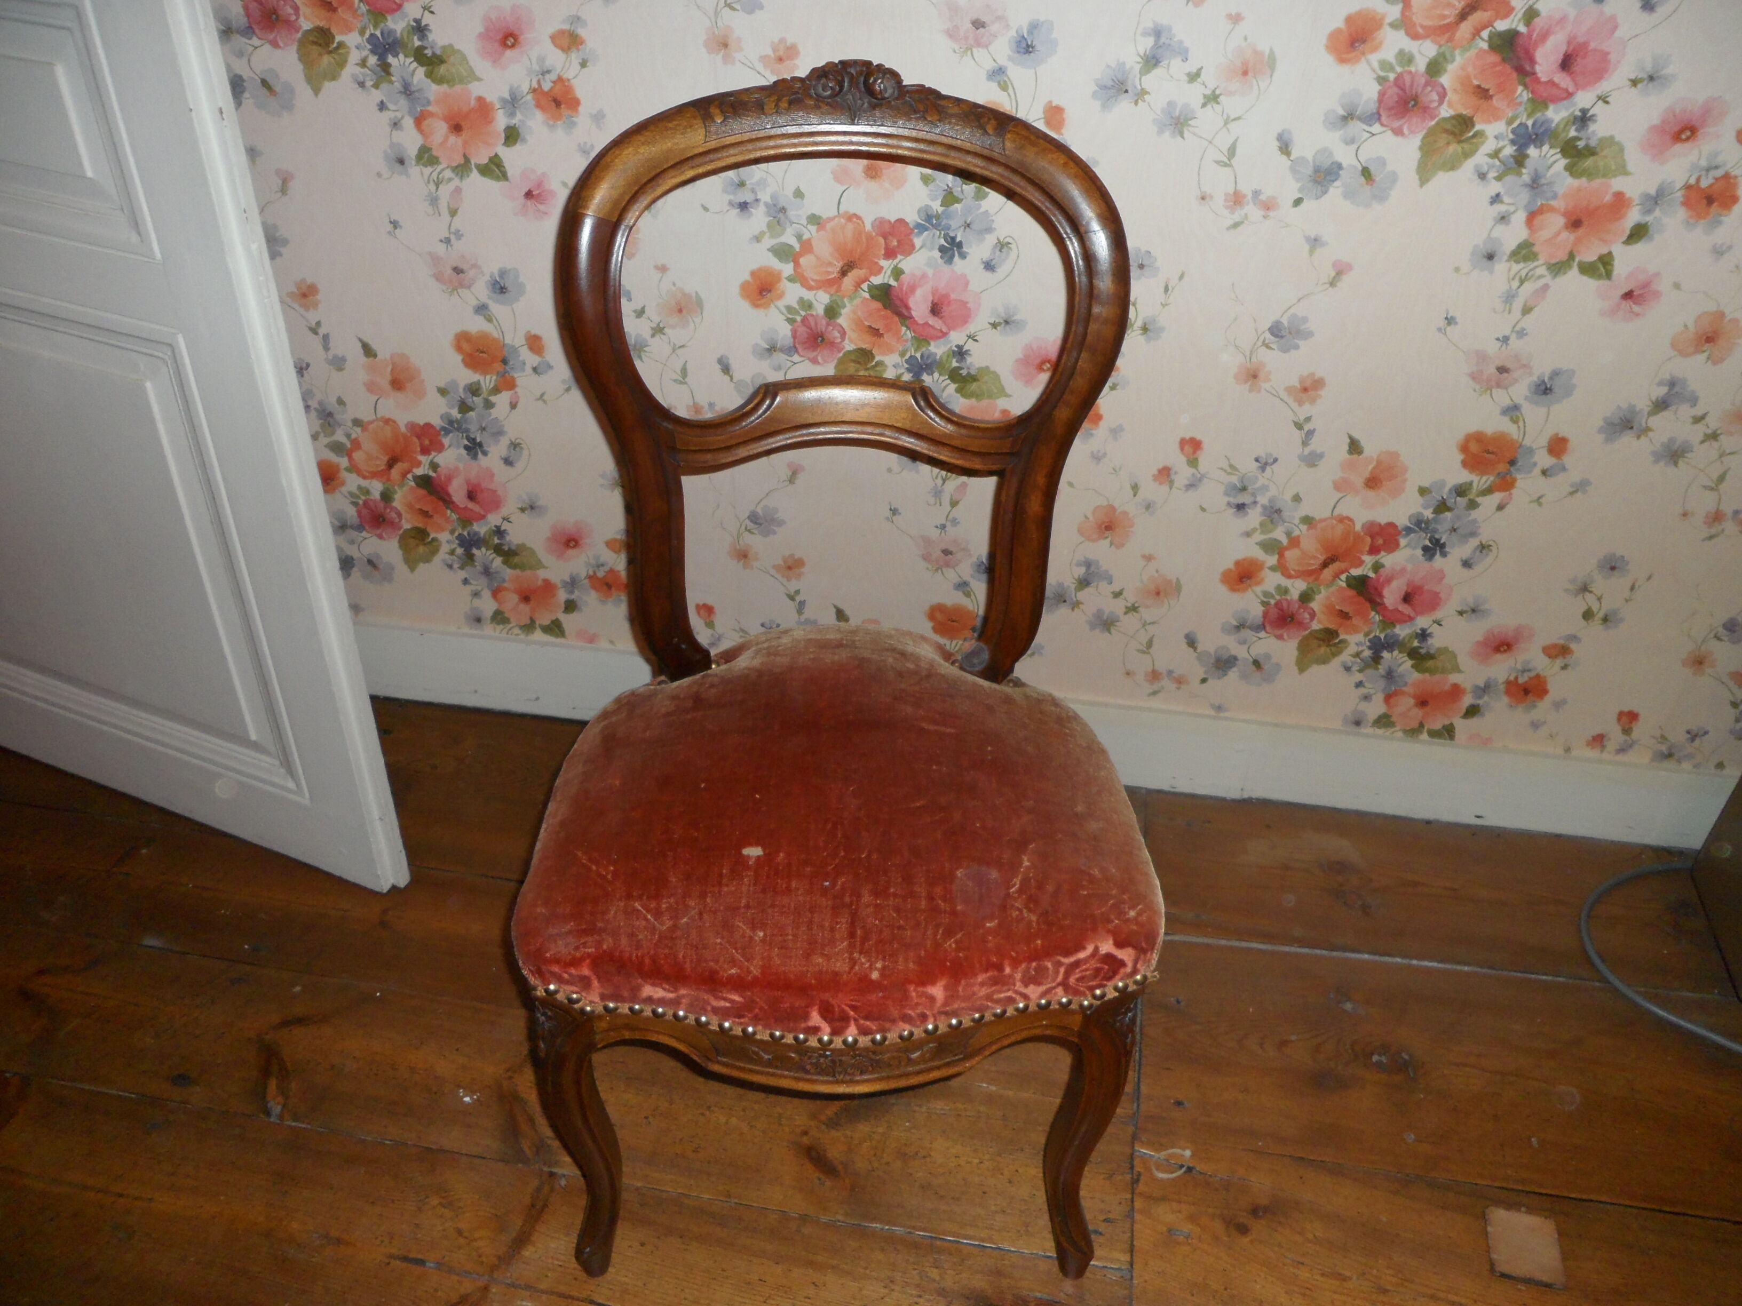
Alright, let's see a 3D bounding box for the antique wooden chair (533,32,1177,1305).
[{"bbox_3d":[-0.021,0.065,1.040,0.456,0.870,0.525,1,35,-1],"label":"antique wooden chair"}]

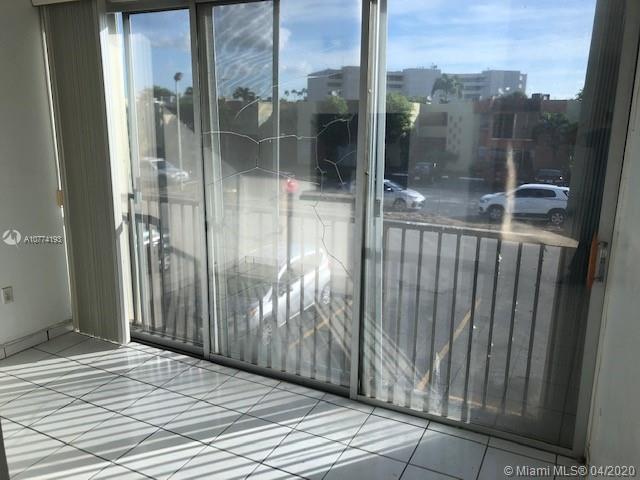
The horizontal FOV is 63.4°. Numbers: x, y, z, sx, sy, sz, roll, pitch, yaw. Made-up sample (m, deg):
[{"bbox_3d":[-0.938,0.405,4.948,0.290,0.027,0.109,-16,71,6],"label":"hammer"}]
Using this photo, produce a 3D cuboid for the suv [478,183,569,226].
[{"bbox_3d":[9.368,-1.690,23.346,4.270,1.660,1.790,6,14,22],"label":"suv"}]

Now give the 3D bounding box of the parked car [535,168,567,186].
[{"bbox_3d":[14.791,-3.779,33.062,1.830,1.470,4.600,6,14,23],"label":"parked car"}]

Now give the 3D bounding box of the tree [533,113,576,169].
[{"bbox_3d":[17.070,-6.513,36.941,3.400,5.100,3.400,6,14,23],"label":"tree"}]

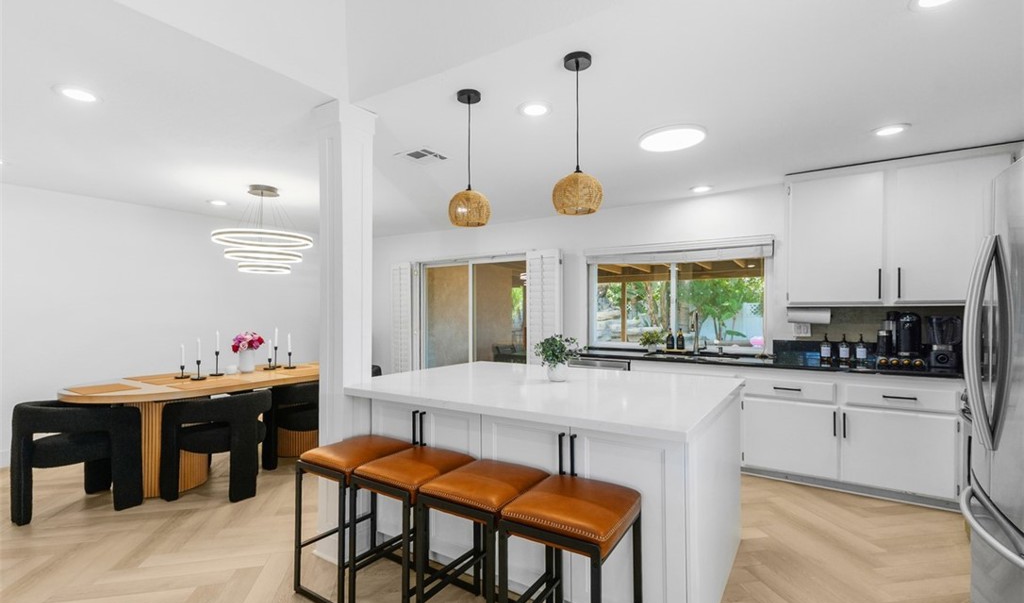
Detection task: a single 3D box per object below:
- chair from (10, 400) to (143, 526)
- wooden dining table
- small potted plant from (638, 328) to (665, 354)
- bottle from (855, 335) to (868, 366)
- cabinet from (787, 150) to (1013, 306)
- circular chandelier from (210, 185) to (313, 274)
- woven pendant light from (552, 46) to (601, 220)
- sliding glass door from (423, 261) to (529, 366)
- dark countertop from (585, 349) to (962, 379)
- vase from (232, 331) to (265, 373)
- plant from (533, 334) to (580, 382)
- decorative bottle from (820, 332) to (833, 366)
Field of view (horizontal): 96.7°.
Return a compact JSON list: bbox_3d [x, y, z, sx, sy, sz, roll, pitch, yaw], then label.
[{"bbox_3d":[-2.961,1.027,3.086,0.640,0.740,0.600,-1,-2,34],"label":"chair"},{"bbox_3d":[-2.430,1.041,4.137,1.130,0.760,2.480,-1,-2,34],"label":"wooden dining table"},{"bbox_3d":[1.283,0.367,4.180,0.225,0.215,0.225,-1,-1,32],"label":"small potted plant"},{"bbox_3d":[2.580,0.352,3.360,0.080,0.212,0.080,-1,-1,32],"label":"bottle"},{"bbox_3d":[2.895,-0.503,3.515,1.310,1.080,0.330,-1,-2,34],"label":"cabinet"},{"bbox_3d":[-2.242,-0.651,4.105,0.800,0.749,0.800,-1,-1,32],"label":"circular chandelier"},{"bbox_3d":[0.292,-0.743,2.030,0.225,0.690,0.225,0,-1,0],"label":"woven pendant light"},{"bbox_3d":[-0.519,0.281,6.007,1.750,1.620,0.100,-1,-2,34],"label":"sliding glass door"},{"bbox_3d":[1.901,0.480,3.723,2.930,0.045,0.640,-1,-1,32],"label":"dark countertop"},{"bbox_3d":[-2.513,0.471,4.335,0.290,0.390,0.290,-1,-2,34],"label":"vase"},{"bbox_3d":[0.265,0.330,2.653,0.270,0.270,0.270,0,-1,0],"label":"plant"},{"bbox_3d":[2.575,0.368,3.721,0.085,0.230,0.085,-1,-2,34],"label":"decorative bottle"}]

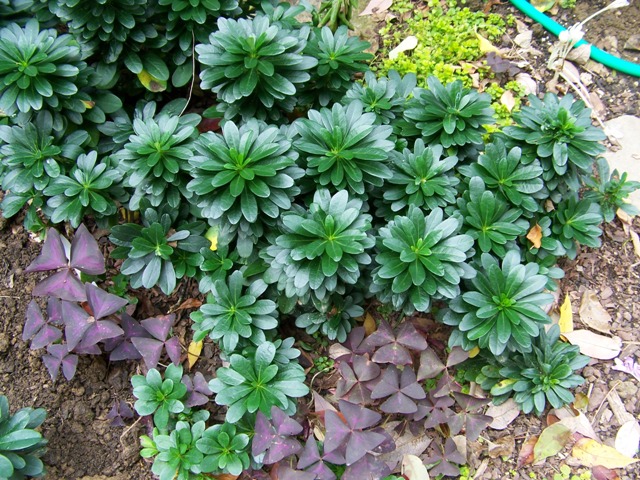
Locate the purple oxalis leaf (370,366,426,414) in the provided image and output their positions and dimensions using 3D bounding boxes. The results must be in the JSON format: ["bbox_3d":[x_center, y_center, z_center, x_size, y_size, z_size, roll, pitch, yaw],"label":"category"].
[{"bbox_3d":[0.093,0.179,0.770,0.066,0.015,0.054,2,58,4],"label":"purple oxalis leaf"}]

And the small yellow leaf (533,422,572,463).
[{"bbox_3d":[0.280,0.250,0.780,0.062,0.009,0.029,-31,57,-20],"label":"small yellow leaf"}]

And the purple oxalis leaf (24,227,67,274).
[{"bbox_3d":[-0.321,0.021,0.776,0.046,0.014,0.062,31,67,0],"label":"purple oxalis leaf"}]

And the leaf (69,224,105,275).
[{"bbox_3d":[-0.263,0.017,0.723,0.042,0.015,0.064,-42,75,-14],"label":"leaf"}]

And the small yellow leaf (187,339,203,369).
[{"bbox_3d":[-0.140,0.125,0.718,0.016,0.007,0.036,16,66,7],"label":"small yellow leaf"}]

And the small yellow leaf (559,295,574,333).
[{"bbox_3d":[0.283,0.084,0.741,0.018,0.008,0.050,8,70,3],"label":"small yellow leaf"}]

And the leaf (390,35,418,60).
[{"bbox_3d":[0.141,-0.329,1.107,0.062,0.014,0.023,-33,74,-7],"label":"leaf"}]

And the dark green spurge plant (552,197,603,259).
[{"bbox_3d":[0.310,-0.014,0.775,0.064,0.056,0.064,0,55,0],"label":"dark green spurge plant"}]

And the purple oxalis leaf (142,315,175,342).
[{"bbox_3d":[-0.171,0.095,0.693,0.035,0.010,0.030,-17,66,-8],"label":"purple oxalis leaf"}]

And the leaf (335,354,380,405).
[{"bbox_3d":[0.041,0.148,0.696,0.048,0.015,0.053,1,60,2],"label":"leaf"}]

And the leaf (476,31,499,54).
[{"bbox_3d":[0.338,-0.399,1.307,0.033,0.012,0.064,-32,67,-9],"label":"leaf"}]

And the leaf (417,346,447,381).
[{"bbox_3d":[0.116,0.129,0.668,0.030,0.010,0.036,4,65,2],"label":"leaf"}]

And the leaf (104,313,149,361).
[{"bbox_3d":[-0.247,0.125,0.835,0.060,0.015,0.061,-4,63,-10],"label":"leaf"}]

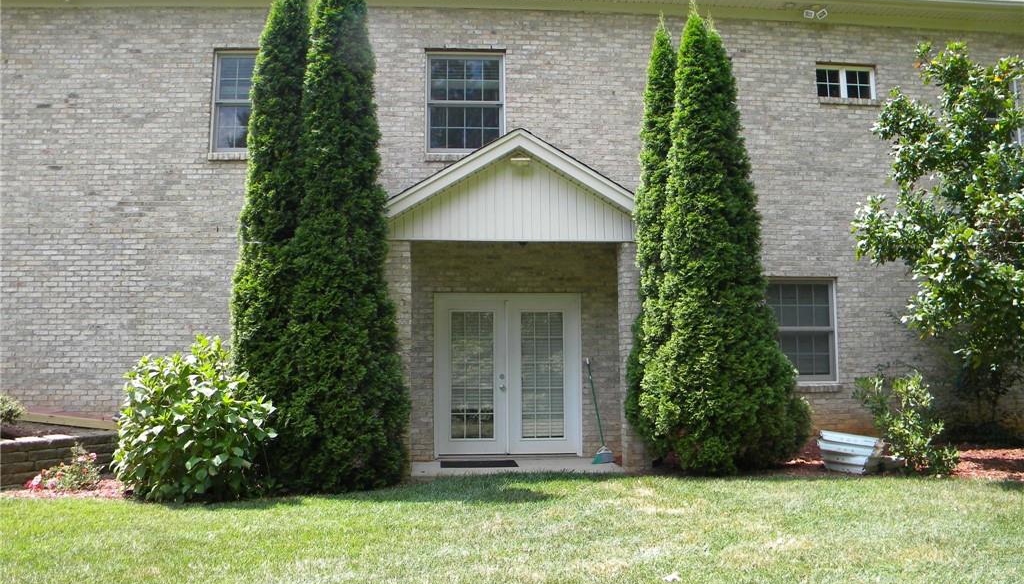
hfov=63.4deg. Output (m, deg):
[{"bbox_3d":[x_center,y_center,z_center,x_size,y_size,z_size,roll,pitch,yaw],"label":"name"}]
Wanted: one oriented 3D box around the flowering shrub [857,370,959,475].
[{"bbox_3d":[4.340,1.419,9.048,1.200,1.100,1.000,0,-6,-4],"label":"flowering shrub"}]

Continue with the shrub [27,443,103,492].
[{"bbox_3d":[-4.599,1.798,8.389,0.760,0.500,0.600,0,-6,-4],"label":"shrub"}]

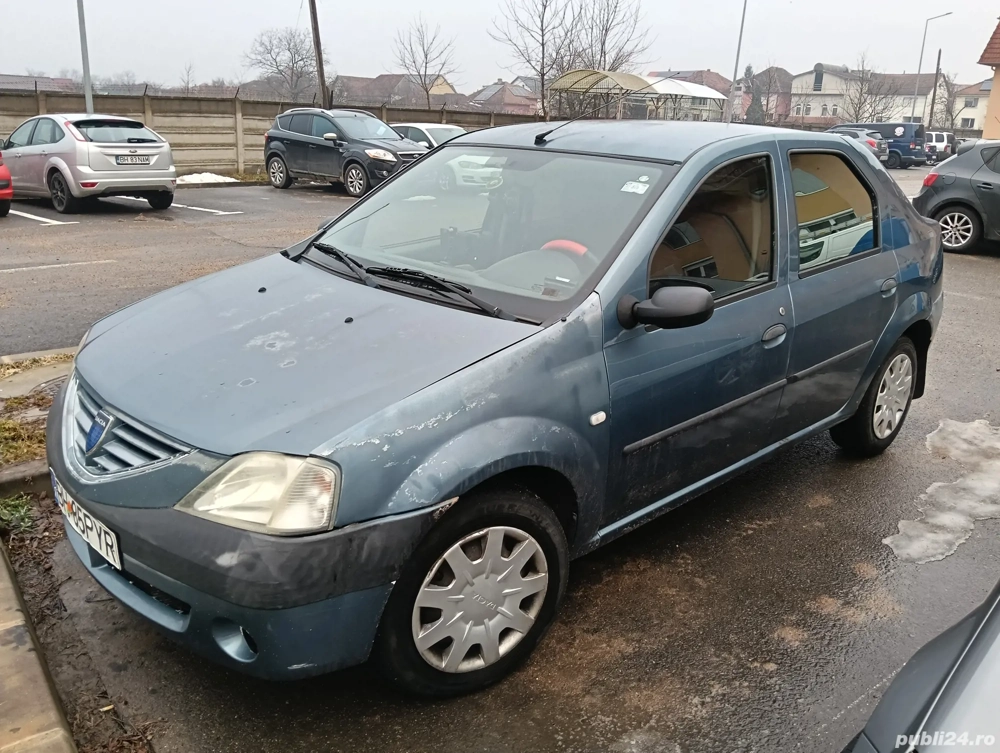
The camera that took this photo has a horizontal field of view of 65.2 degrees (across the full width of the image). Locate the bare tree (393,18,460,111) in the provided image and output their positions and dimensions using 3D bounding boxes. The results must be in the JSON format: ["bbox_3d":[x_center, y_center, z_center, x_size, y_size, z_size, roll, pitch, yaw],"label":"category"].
[{"bbox_3d":[-3.194,-12.420,33.667,3.040,5.820,3.040,0,18,-5],"label":"bare tree"}]

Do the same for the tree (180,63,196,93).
[{"bbox_3d":[-16.735,-14.788,42.493,1.030,4.270,1.030,-5,19,-20],"label":"tree"}]

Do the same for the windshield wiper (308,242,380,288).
[{"bbox_3d":[-0.568,-0.408,2.813,0.090,0.075,0.659,-25,33,-25],"label":"windshield wiper"}]

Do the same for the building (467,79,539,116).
[{"bbox_3d":[-0.206,-31.484,92.249,8.000,6.500,6.800,17,23,40],"label":"building"}]

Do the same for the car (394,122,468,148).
[{"bbox_3d":[-1.538,-5.201,18.542,4.260,1.450,1.800,17,23,39],"label":"car"}]

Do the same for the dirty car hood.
[{"bbox_3d":[-0.689,-0.124,2.311,0.964,0.170,1.420,-29,32,-34],"label":"dirty car hood"}]

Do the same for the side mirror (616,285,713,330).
[{"bbox_3d":[0.446,-0.184,2.123,0.170,0.140,0.220,-14,24,-40],"label":"side mirror"}]

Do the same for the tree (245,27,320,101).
[{"bbox_3d":[-16.006,-21.522,57.219,5.700,8.082,5.500,2,18,0],"label":"tree"}]

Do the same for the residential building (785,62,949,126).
[{"bbox_3d":[55.274,-39.849,116.247,19.648,10.800,8.933,17,23,40],"label":"residential building"}]

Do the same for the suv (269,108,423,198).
[{"bbox_3d":[-3.402,-4.988,17.336,4.440,1.700,1.860,15,23,37],"label":"suv"}]

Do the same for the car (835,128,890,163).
[{"bbox_3d":[15.828,-10.808,36.820,4.280,1.660,1.780,17,23,39],"label":"car"}]

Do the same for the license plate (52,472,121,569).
[{"bbox_3d":[-1.103,0.369,2.086,0.025,0.110,0.520,-14,24,-40],"label":"license plate"}]

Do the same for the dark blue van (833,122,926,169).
[{"bbox_3d":[18.005,-11.354,38.230,4.892,1.970,1.904,17,23,39],"label":"dark blue van"}]

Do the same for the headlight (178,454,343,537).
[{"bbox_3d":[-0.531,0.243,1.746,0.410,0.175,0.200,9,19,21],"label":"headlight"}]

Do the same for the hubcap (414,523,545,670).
[{"bbox_3d":[-0.050,0.586,2.057,0.405,0.405,0.060,-10,21,-31],"label":"hubcap"}]

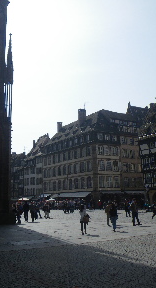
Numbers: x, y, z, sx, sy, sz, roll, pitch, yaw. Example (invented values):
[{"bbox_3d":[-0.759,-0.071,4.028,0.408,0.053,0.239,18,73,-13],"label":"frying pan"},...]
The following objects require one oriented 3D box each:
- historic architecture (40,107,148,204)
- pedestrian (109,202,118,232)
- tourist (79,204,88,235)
[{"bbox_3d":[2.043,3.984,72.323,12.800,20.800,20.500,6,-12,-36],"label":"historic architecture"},{"bbox_3d":[2.061,4.241,18.032,0.540,1.710,0.460,-4,-10,18],"label":"pedestrian"},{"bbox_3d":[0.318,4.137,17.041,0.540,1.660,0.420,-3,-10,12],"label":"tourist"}]

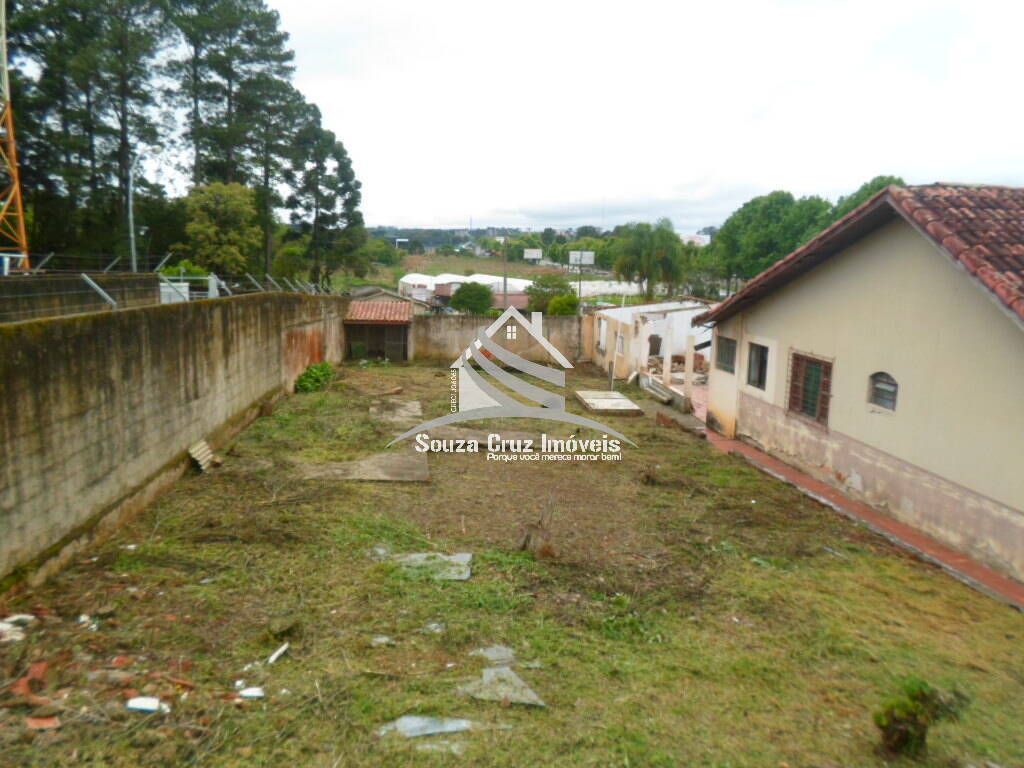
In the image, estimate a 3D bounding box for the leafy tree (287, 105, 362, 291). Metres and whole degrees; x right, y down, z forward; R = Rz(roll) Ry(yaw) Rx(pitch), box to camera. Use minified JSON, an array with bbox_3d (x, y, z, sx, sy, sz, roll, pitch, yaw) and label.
[{"bbox_3d":[-20.284,-20.338,80.000,8.222,19.797,8.222,-1,10,-5],"label":"leafy tree"}]

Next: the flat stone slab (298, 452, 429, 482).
[{"bbox_3d":[-2.302,1.361,11.867,1.950,0.090,1.700,0,9,-6],"label":"flat stone slab"}]

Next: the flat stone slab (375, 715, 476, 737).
[{"bbox_3d":[-0.641,2.538,5.455,0.681,0.040,0.262,-1,9,-5],"label":"flat stone slab"}]

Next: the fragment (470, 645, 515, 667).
[{"bbox_3d":[-0.166,2.385,6.460,0.411,0.040,0.351,0,9,0],"label":"fragment"}]

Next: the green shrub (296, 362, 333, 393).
[{"bbox_3d":[-4.549,-0.160,17.142,0.750,0.560,0.850,0,10,-4],"label":"green shrub"}]

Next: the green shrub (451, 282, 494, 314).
[{"bbox_3d":[-2.350,-4.849,44.000,2.618,2.380,2.618,-1,10,-5],"label":"green shrub"}]

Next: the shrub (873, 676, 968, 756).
[{"bbox_3d":[2.807,2.317,5.157,0.560,0.400,0.460,6,12,29],"label":"shrub"}]

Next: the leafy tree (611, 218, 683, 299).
[{"bbox_3d":[14.550,-13.469,80.000,7.789,8.871,7.789,-1,10,-5],"label":"leafy tree"}]

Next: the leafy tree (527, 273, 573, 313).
[{"bbox_3d":[2.125,-4.976,42.691,2.750,2.889,2.750,2,9,3],"label":"leafy tree"}]

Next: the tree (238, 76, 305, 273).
[{"bbox_3d":[-18.784,-16.039,58.000,5.000,16.000,4.800,-3,11,-18],"label":"tree"}]

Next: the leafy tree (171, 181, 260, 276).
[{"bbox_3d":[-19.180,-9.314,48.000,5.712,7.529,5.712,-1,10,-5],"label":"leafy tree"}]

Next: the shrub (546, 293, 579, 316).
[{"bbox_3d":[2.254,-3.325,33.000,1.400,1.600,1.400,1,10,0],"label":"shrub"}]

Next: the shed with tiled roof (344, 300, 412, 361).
[{"bbox_3d":[-5.181,-2.139,28.994,2.523,2.150,2.100,-1,10,-5],"label":"shed with tiled roof"}]

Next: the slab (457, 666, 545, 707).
[{"bbox_3d":[-0.073,2.275,5.571,0.650,0.050,0.450,-1,10,-8],"label":"slab"}]

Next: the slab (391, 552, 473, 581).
[{"bbox_3d":[-0.829,1.865,7.561,0.820,0.050,0.660,0,10,-2],"label":"slab"}]

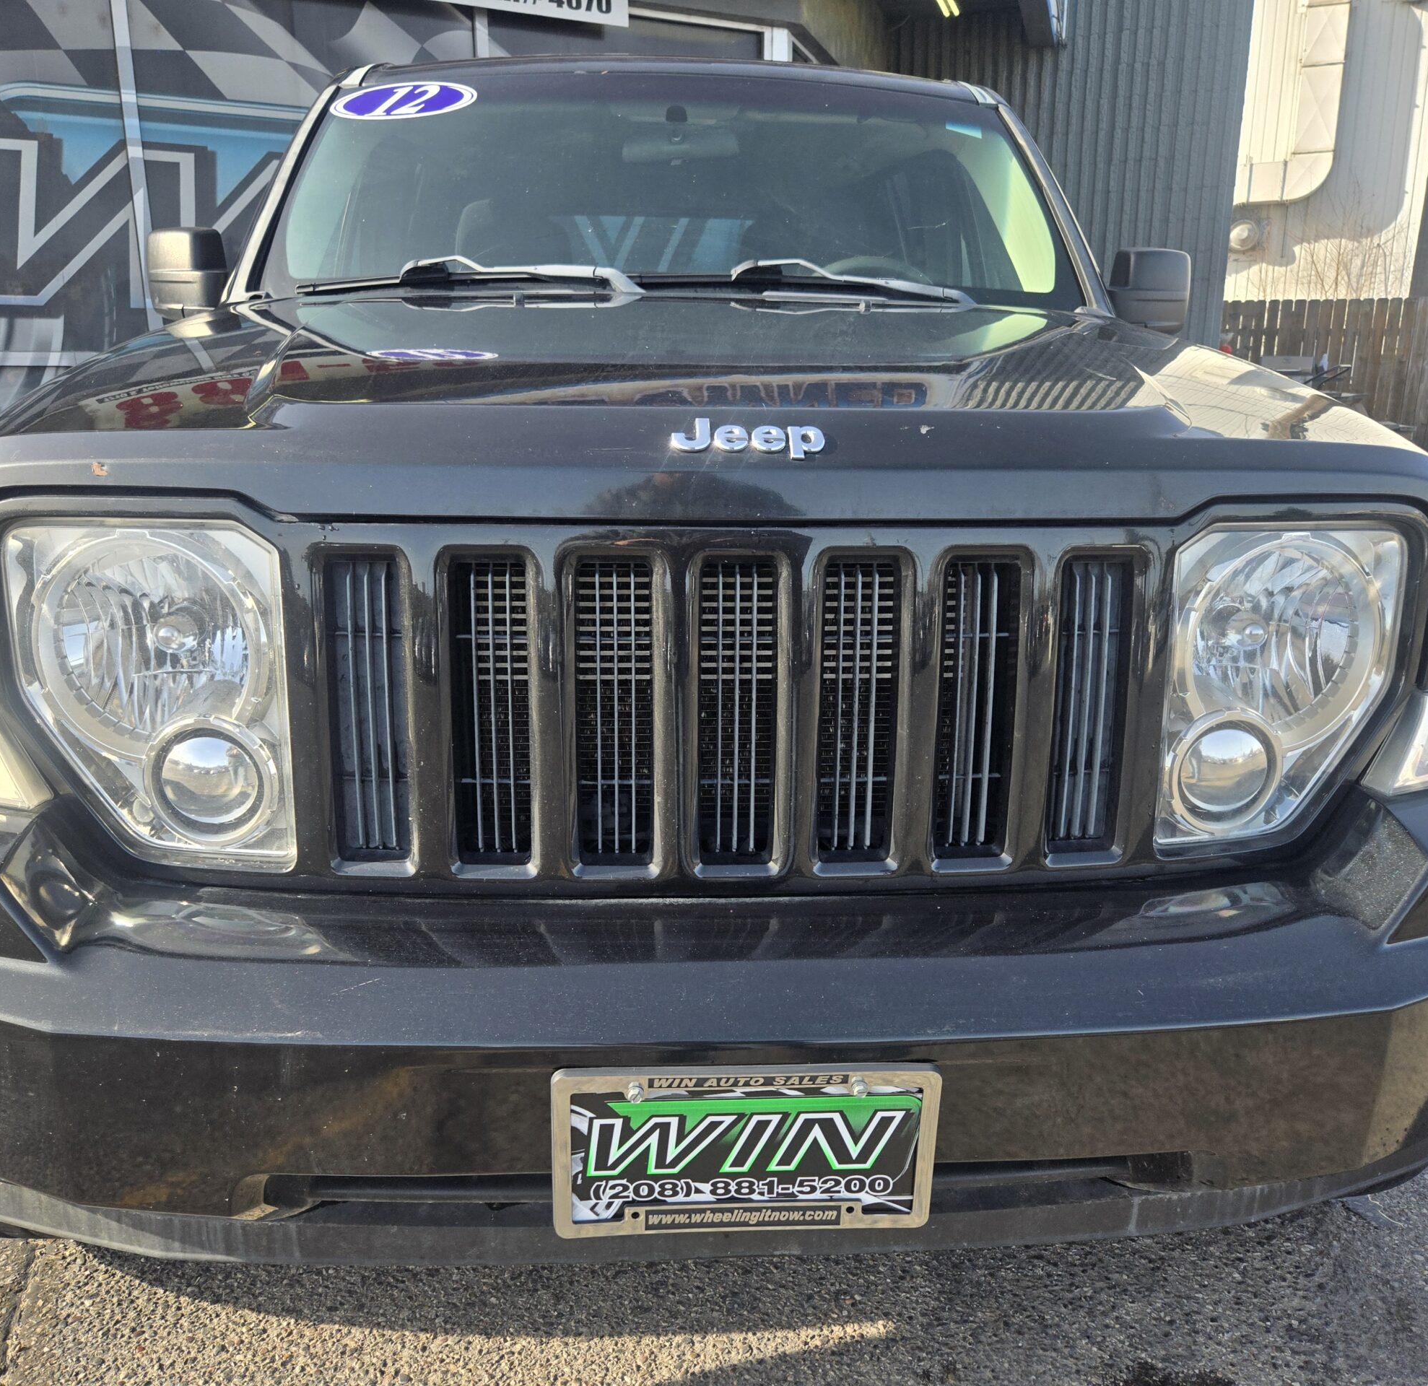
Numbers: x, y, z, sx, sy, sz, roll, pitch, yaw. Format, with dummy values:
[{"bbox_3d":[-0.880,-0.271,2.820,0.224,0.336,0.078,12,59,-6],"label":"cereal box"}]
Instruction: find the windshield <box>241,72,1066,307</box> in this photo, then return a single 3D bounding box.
[{"bbox_3d":[-0.062,-0.985,2.364,1.470,0.660,0.190,0,-30,-4],"label":"windshield"}]

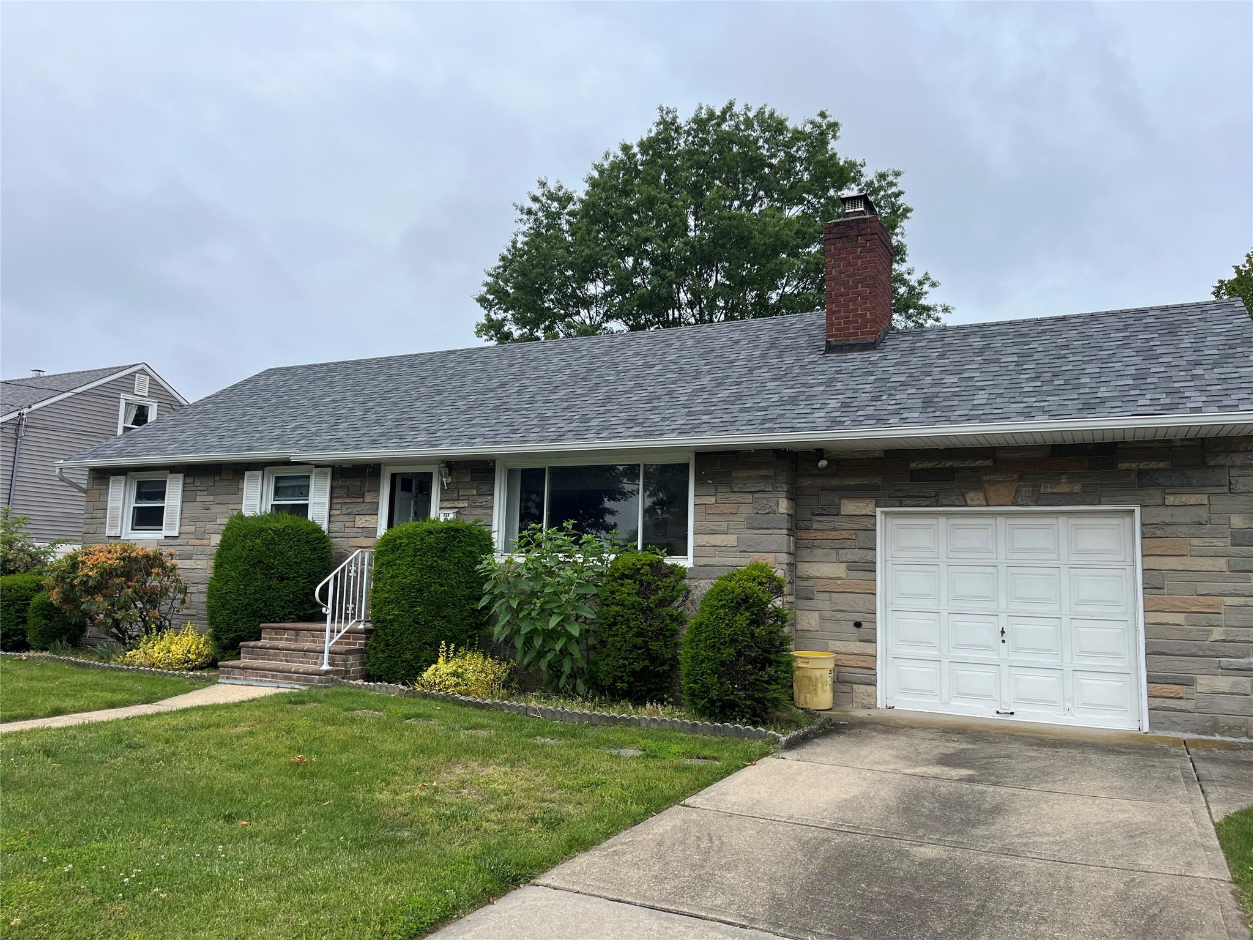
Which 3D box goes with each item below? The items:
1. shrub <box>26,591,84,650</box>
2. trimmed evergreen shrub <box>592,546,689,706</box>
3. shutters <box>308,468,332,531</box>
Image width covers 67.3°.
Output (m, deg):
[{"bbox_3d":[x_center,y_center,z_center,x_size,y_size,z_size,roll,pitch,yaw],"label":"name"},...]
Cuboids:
[{"bbox_3d":[-8.993,2.373,14.915,0.820,0.910,0.820,-2,-7,28],"label":"shrub"},{"bbox_3d":[0.160,1.719,10.536,1.100,1.620,1.080,2,-6,0],"label":"trimmed evergreen shrub"},{"bbox_3d":[-4.407,0.469,13.536,0.330,1.000,0.050,-2,-7,26],"label":"shutters"}]

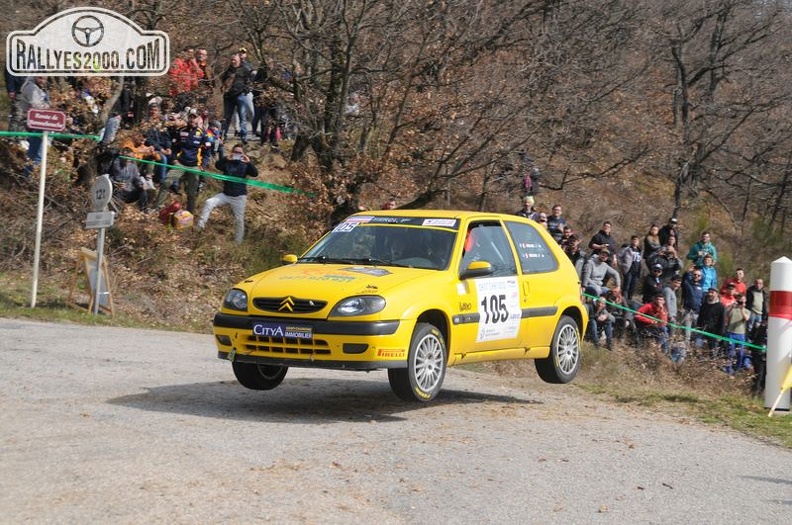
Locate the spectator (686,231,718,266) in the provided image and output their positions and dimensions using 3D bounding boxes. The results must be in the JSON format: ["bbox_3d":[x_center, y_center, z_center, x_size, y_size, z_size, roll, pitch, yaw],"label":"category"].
[{"bbox_3d":[6.873,0.173,41.500,0.700,1.740,0.450,3,1,5],"label":"spectator"}]

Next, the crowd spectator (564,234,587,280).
[{"bbox_3d":[3.609,0.291,37.500,0.600,1.700,0.450,3,1,-6],"label":"crowd spectator"}]

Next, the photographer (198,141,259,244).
[{"bbox_3d":[-2.786,-1.133,30.500,1.000,1.670,0.580,3,1,-7],"label":"photographer"}]

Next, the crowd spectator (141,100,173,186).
[{"bbox_3d":[-4.081,-2.025,31.500,0.580,1.380,0.800,3,1,-30],"label":"crowd spectator"}]

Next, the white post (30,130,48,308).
[{"bbox_3d":[-4.506,-0.543,23.300,0.060,2.280,0.060,4,1,-6],"label":"white post"}]

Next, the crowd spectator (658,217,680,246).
[{"bbox_3d":[6.108,-0.131,41.500,0.560,1.740,0.400,3,1,-6],"label":"crowd spectator"}]

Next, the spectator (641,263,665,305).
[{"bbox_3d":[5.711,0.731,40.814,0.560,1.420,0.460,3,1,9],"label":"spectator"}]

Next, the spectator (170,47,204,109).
[{"bbox_3d":[-4.155,-3.406,36.517,0.620,1.740,0.450,3,1,-20],"label":"spectator"}]

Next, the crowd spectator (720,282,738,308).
[{"bbox_3d":[7.340,1.314,40.517,0.560,1.730,0.380,4,1,14],"label":"crowd spectator"}]

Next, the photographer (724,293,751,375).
[{"bbox_3d":[7.443,1.541,40.017,0.620,1.740,0.480,3,1,12],"label":"photographer"}]

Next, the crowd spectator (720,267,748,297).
[{"bbox_3d":[7.319,0.990,40.000,0.600,1.720,0.420,3,1,-6],"label":"crowd spectator"}]

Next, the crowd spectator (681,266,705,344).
[{"bbox_3d":[6.397,0.986,39.718,0.600,1.760,0.420,3,1,7],"label":"crowd spectator"}]

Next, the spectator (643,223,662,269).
[{"bbox_3d":[5.992,-0.067,43.018,0.480,1.640,0.400,2,1,-27],"label":"spectator"}]

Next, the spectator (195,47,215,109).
[{"bbox_3d":[-3.755,-3.288,35.800,0.570,1.750,0.400,3,1,-7],"label":"spectator"}]

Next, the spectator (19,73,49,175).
[{"bbox_3d":[-6.193,-2.376,31.519,0.520,1.740,0.450,1,2,-37],"label":"spectator"}]

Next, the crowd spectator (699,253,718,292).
[{"bbox_3d":[6.911,0.628,41.017,0.520,1.660,0.360,3,1,12],"label":"crowd spectator"}]

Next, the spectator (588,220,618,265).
[{"bbox_3d":[4.790,-0.071,42.519,0.620,1.750,0.420,2,1,-12],"label":"spectator"}]

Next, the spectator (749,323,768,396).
[{"bbox_3d":[7.499,1.975,38.000,0.520,1.580,0.420,3,1,14],"label":"spectator"}]

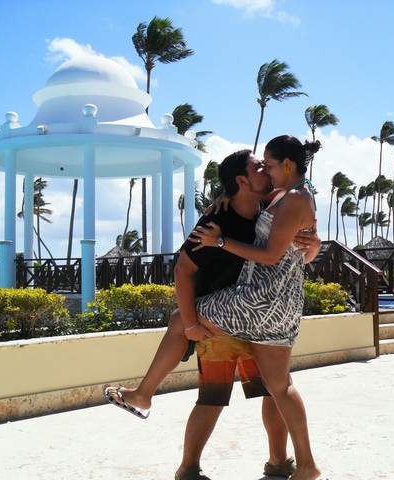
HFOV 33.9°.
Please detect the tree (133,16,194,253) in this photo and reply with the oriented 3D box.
[{"bbox_3d":[-2.260,-6.142,44.405,4.080,18.776,3.672,0,-3,-3],"label":"tree"}]

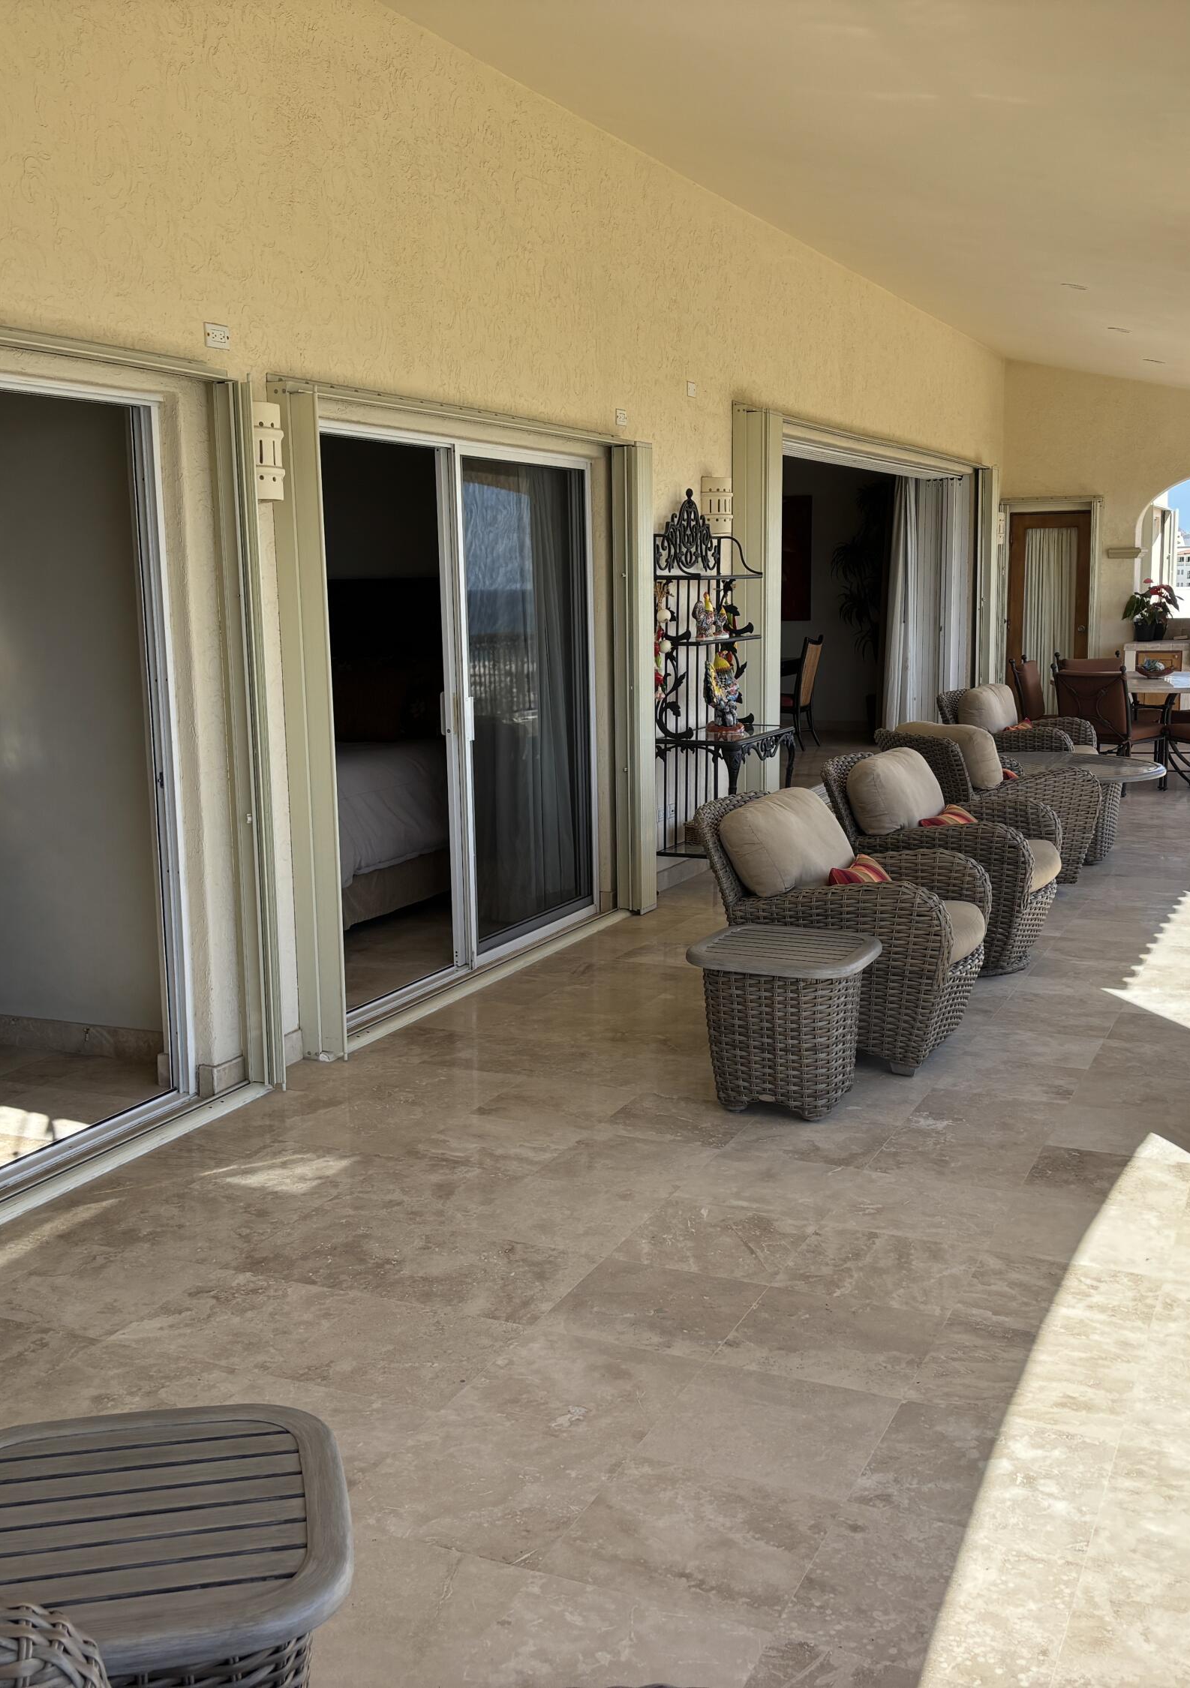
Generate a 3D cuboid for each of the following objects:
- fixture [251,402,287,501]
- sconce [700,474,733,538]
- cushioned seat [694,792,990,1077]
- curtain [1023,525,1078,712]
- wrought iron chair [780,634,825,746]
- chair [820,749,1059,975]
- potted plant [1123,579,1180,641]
[{"bbox_3d":[-1.038,-1.196,5.223,0.125,0.305,0.245,3,10,24],"label":"fixture"},{"bbox_3d":[0.669,-1.780,8.961,0.125,0.310,0.245,3,10,24],"label":"sconce"},{"bbox_3d":[0.873,0.245,5.722,0.890,0.870,0.820,3,10,22],"label":"cushioned seat"},{"bbox_3d":[4.356,-2.132,16.171,0.480,1.720,0.060,3,10,24],"label":"curtain"},{"bbox_3d":[1.717,-1.359,15.172,0.580,1.010,0.480,4,10,28],"label":"wrought iron chair"},{"bbox_3d":[1.451,0.033,6.974,0.890,0.870,0.820,3,10,23],"label":"chair"},{"bbox_3d":[5.053,-2.115,15.354,0.460,0.580,0.420,3,10,24],"label":"potted plant"}]

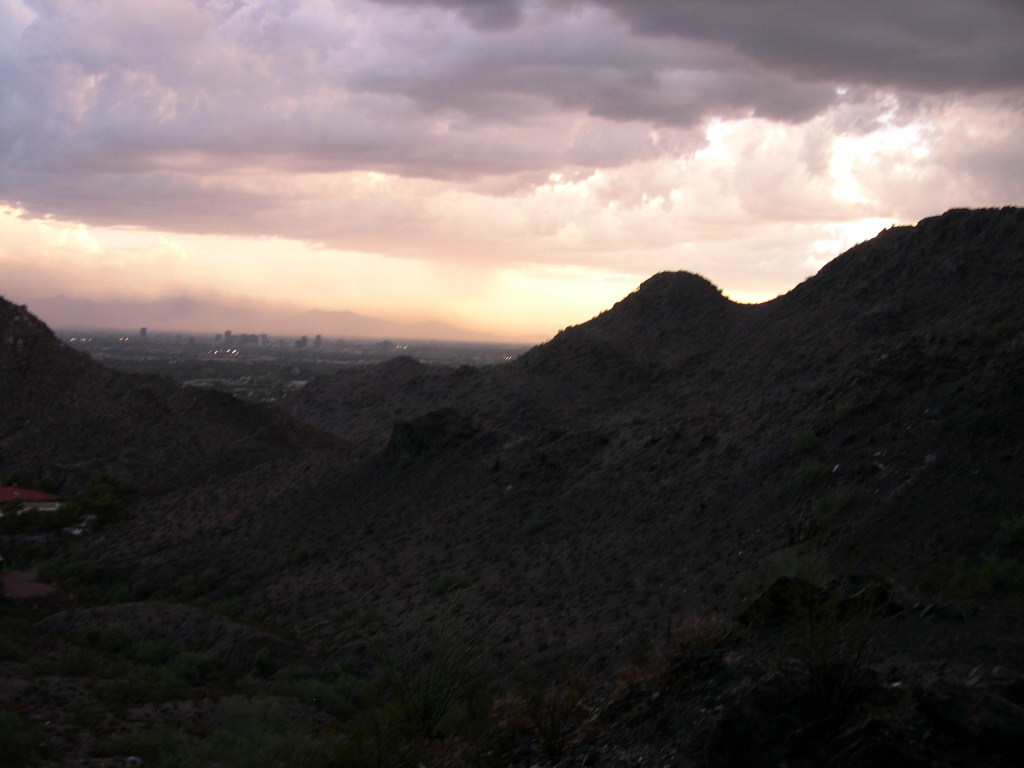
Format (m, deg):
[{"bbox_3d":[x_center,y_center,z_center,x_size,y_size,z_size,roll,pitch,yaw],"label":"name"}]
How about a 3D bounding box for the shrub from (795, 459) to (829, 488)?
[{"bbox_3d":[30.640,9.156,115.000,3.370,2.760,3.210,2,2,0],"label":"shrub"}]

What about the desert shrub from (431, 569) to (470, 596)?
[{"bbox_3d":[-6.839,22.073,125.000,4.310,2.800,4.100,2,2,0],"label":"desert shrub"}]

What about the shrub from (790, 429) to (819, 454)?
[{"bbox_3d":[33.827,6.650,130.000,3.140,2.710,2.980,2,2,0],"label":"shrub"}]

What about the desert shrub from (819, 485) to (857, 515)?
[{"bbox_3d":[30.404,10.789,105.000,3.440,2.520,3.270,2,2,0],"label":"desert shrub"}]

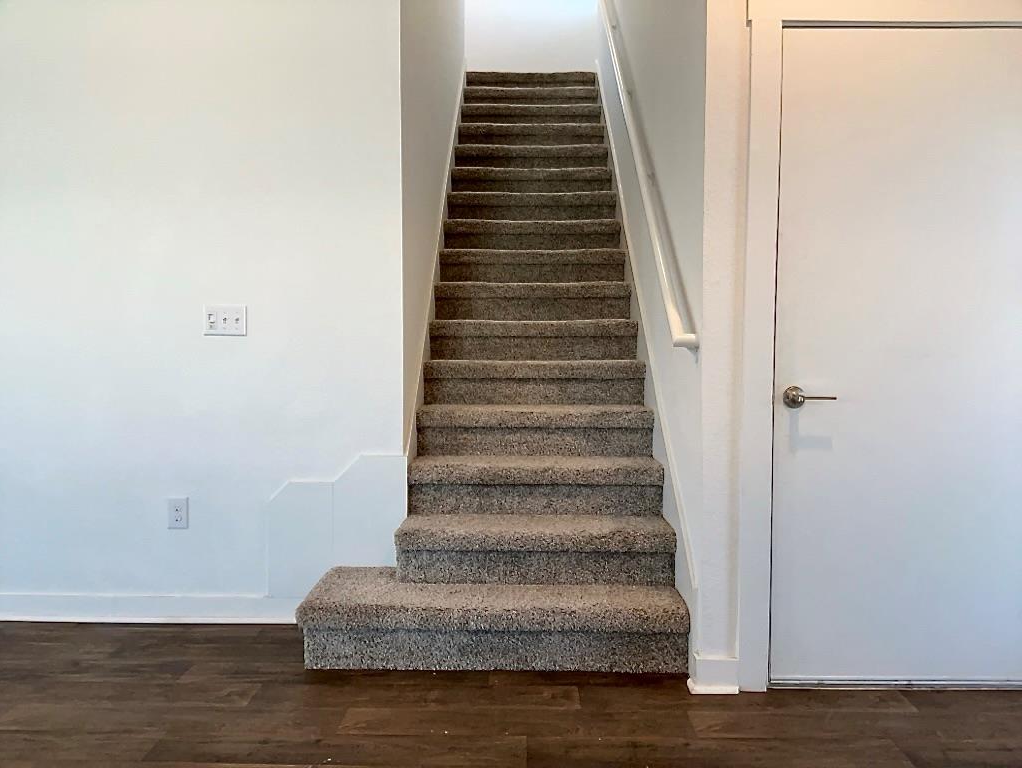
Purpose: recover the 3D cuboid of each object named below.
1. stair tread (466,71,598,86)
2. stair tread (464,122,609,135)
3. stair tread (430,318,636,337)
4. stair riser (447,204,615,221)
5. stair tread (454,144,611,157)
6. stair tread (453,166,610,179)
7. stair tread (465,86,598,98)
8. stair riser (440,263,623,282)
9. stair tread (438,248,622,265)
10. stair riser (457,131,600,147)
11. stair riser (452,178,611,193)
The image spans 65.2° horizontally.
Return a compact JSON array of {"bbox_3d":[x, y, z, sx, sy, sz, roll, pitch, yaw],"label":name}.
[{"bbox_3d":[0.151,-2.328,6.166,0.983,0.078,0.261,0,3,1],"label":"stair tread"},{"bbox_3d":[0.139,-1.711,5.480,0.983,0.078,0.261,0,3,1],"label":"stair tread"},{"bbox_3d":[0.111,-0.272,3.877,0.983,0.078,0.261,0,3,1],"label":"stair tread"},{"bbox_3d":[0.125,-0.993,4.702,0.983,0.115,0.025,0,3,1],"label":"stair riser"},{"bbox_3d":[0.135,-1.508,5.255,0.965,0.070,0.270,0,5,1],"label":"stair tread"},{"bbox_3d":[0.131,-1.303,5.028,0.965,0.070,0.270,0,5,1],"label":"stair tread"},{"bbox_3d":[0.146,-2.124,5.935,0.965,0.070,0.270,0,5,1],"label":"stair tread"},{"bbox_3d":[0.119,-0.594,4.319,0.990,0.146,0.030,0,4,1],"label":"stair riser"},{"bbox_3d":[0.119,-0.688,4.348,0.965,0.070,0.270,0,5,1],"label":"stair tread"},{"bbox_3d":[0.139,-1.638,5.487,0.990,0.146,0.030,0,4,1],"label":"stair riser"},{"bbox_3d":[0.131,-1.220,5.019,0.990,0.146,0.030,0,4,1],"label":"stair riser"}]

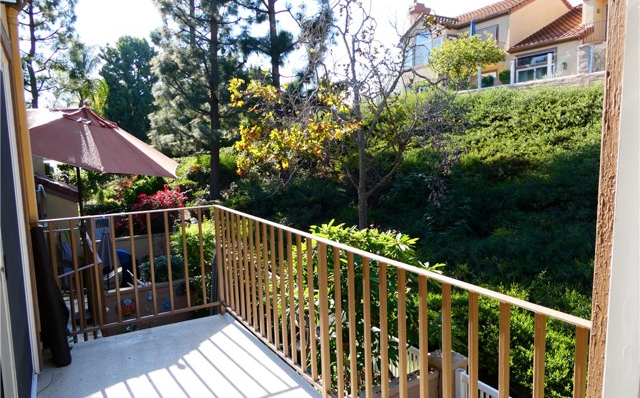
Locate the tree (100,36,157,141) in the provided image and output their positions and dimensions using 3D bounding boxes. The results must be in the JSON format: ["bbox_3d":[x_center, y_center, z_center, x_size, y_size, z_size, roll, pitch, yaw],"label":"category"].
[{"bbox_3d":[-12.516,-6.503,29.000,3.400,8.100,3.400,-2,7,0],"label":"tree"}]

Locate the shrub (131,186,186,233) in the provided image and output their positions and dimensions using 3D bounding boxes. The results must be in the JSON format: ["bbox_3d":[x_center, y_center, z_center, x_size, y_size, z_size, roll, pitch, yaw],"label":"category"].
[{"bbox_3d":[-4.688,0.317,12.800,1.600,1.300,1.400,-2,7,0],"label":"shrub"}]

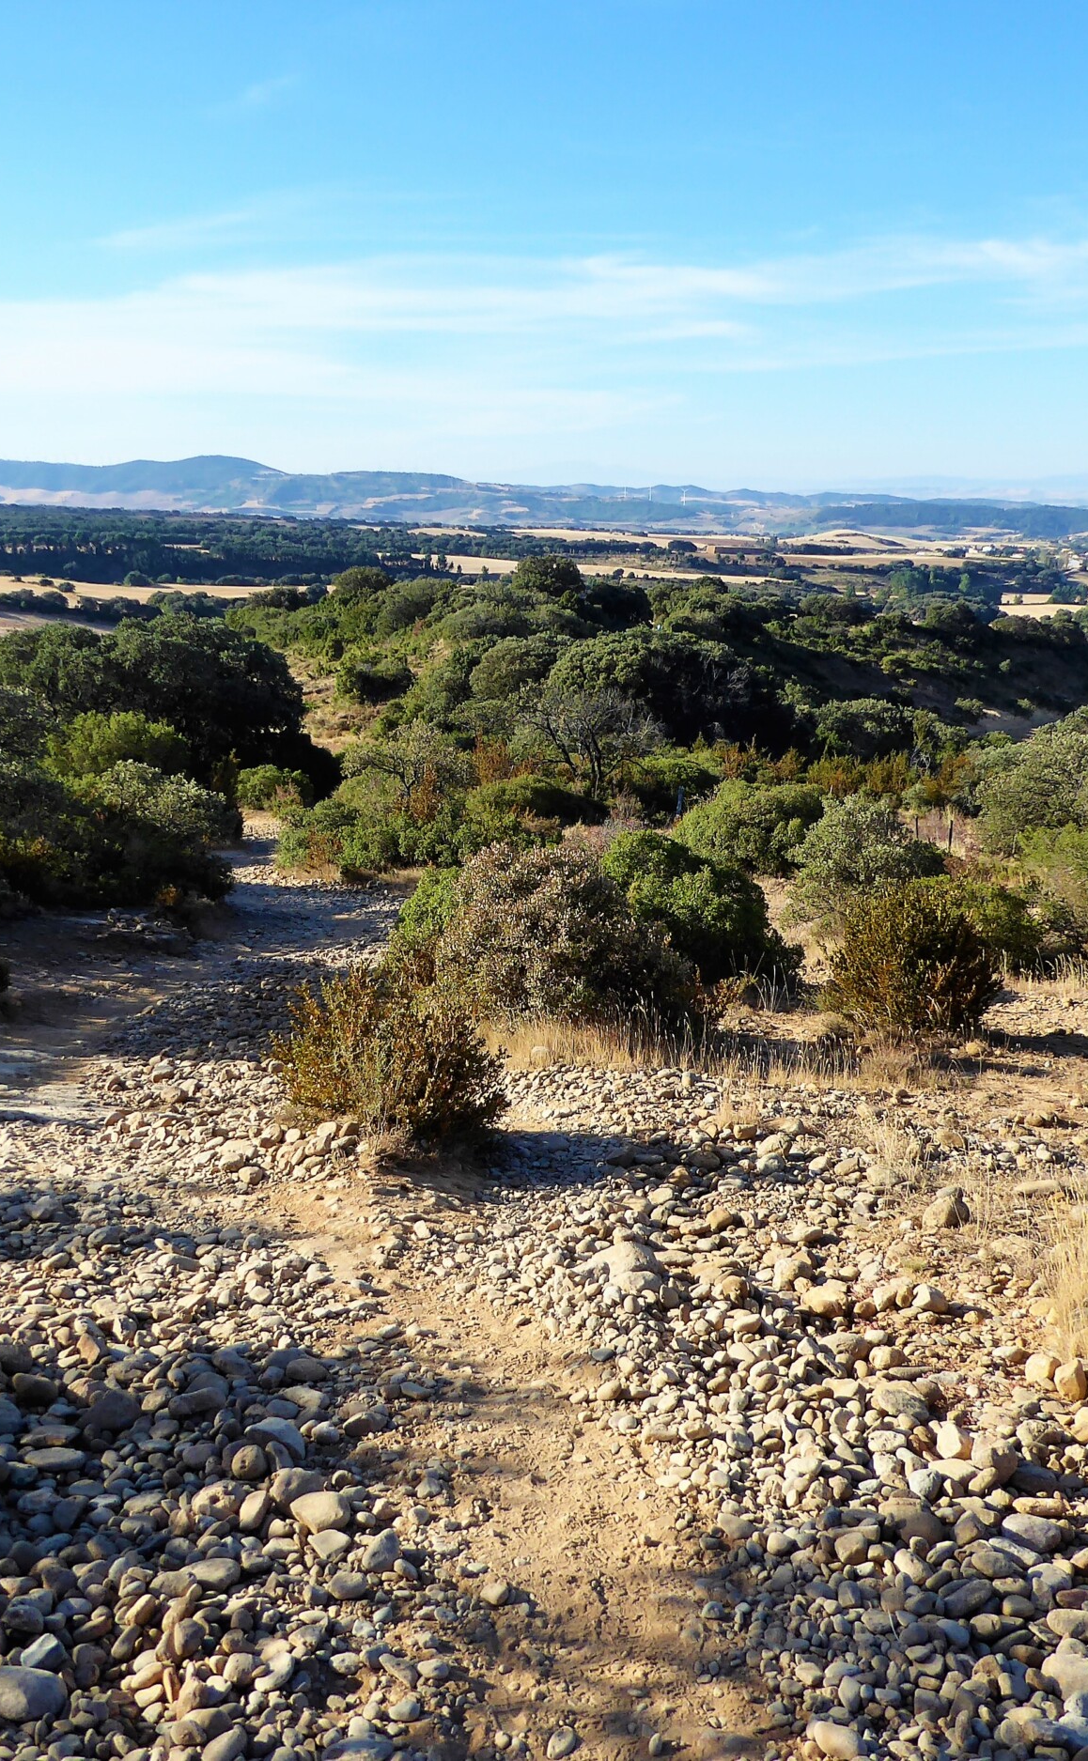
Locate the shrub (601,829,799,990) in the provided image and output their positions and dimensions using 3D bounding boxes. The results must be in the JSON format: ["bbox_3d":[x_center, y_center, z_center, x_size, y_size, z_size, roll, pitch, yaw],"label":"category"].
[{"bbox_3d":[1.020,0.199,11.500,1.406,1.077,1.237,1,13,5],"label":"shrub"}]

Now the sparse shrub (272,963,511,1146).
[{"bbox_3d":[-0.625,0.699,6.800,0.934,0.690,0.841,-1,13,-5],"label":"sparse shrub"}]

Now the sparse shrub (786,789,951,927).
[{"bbox_3d":[3.086,-0.185,16.300,1.569,1.302,1.412,2,13,11],"label":"sparse shrub"}]

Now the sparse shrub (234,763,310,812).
[{"bbox_3d":[-7.180,-2.458,45.000,2.045,1.255,1.840,-2,13,-9],"label":"sparse shrub"}]

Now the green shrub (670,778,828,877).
[{"bbox_3d":[2.955,-0.769,24.500,2.226,1.392,1.959,2,13,7],"label":"green shrub"}]

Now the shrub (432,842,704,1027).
[{"bbox_3d":[0.146,0.319,10.000,1.601,1.091,1.409,0,13,1],"label":"shrub"}]

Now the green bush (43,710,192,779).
[{"bbox_3d":[-8.031,-2.389,32.000,2.804,1.617,2.383,-3,13,-14],"label":"green bush"}]

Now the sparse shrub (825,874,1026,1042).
[{"bbox_3d":[2.093,0.423,9.300,1.097,0.913,0.987,3,13,13],"label":"sparse shrub"}]

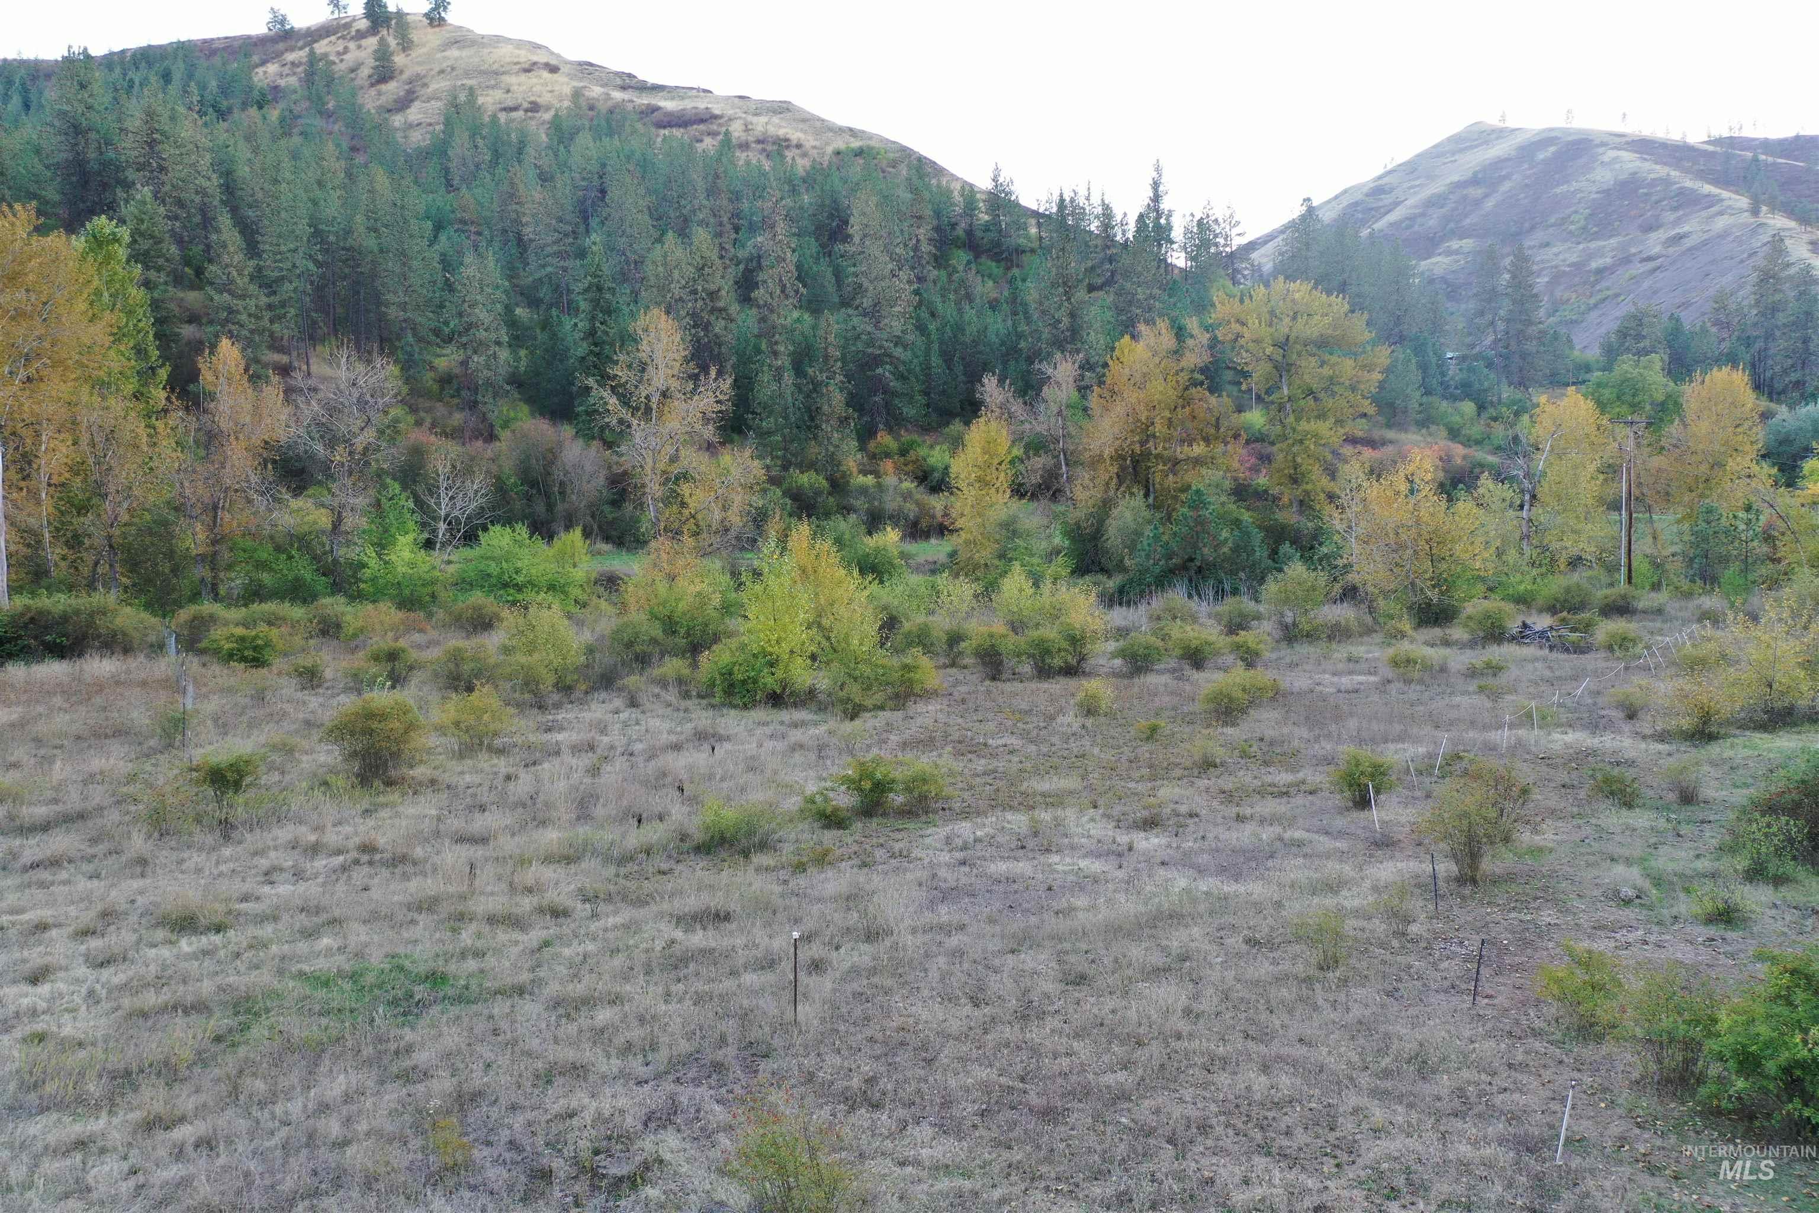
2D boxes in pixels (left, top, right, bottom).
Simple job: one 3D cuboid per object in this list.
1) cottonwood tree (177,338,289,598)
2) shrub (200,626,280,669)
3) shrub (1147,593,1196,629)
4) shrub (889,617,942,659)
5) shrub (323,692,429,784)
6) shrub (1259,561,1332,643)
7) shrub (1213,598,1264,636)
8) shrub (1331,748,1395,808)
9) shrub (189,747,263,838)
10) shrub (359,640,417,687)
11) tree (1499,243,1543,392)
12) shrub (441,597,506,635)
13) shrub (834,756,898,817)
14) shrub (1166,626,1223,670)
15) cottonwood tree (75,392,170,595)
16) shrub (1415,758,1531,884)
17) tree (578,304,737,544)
[{"bbox_3d":[-36.367,-7.365,76.057,6.040,13.930,5.850,0,8,0],"label":"cottonwood tree"},{"bbox_3d":[-26.350,1.599,55.692,3.190,1.550,2.550,0,8,0],"label":"shrub"},{"bbox_3d":[12.341,0.268,66.405,2.335,1.879,2.218,1,6,11],"label":"shrub"},{"bbox_3d":[0.229,1.350,57.099,2.237,1.793,2.125,0,6,0],"label":"shrub"},{"bbox_3d":[-13.664,3.372,36.226,2.693,2.403,2.558,-3,6,-21],"label":"shrub"},{"bbox_3d":[18.416,-0.203,67.277,3.380,3.540,3.040,0,7,0],"label":"shrub"},{"bbox_3d":[16.046,0.486,69.151,2.570,1.750,2.310,0,7,0],"label":"shrub"},{"bbox_3d":[11.535,4.356,35.998,1.630,1.420,1.580,0,8,0],"label":"shrub"},{"bbox_3d":[-16.183,4.431,33.527,1.750,2.060,1.580,0,7,0],"label":"shrub"},{"bbox_3d":[-19.727,2.177,53.500,2.200,1.770,2.090,0,5,0],"label":"shrub"},{"bbox_3d":[92.887,-43.635,215.000,6.563,23.096,6.234,0,5,0],"label":"tree"},{"bbox_3d":[-21.357,0.452,69.254,3.270,1.820,2.940,0,7,0],"label":"shrub"},{"bbox_3d":[-0.983,4.143,32.600,1.444,1.394,1.372,0,5,0],"label":"shrub"},{"bbox_3d":[11.120,1.636,55.200,2.174,1.702,2.065,0,5,0],"label":"shrub"},{"bbox_3d":[-48.982,-6.852,88.000,5.920,13.000,5.630,0,5,0],"label":"cottonwood tree"},{"bbox_3d":[11.114,4.240,27.905,2.299,2.521,2.184,2,6,22],"label":"shrub"},{"bbox_3d":[-19.974,-13.954,112.000,11.930,19.350,10.740,0,5,0],"label":"tree"}]

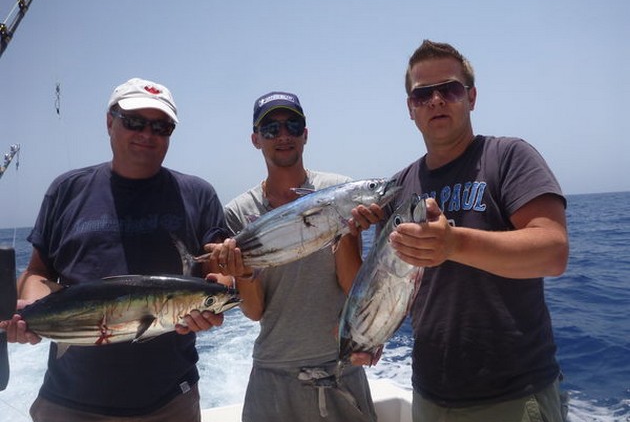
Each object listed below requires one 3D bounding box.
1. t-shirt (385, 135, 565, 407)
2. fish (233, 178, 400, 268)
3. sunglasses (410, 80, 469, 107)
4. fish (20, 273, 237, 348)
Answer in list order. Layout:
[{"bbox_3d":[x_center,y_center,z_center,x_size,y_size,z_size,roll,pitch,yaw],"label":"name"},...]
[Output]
[{"bbox_3d":[0.435,0.160,1.390,0.475,0.710,0.285,-4,0,30],"label":"t-shirt"},{"bbox_3d":[-0.042,0.039,1.290,0.550,0.160,0.115,-18,-11,-6],"label":"fish"},{"bbox_3d":[0.329,-0.300,1.324,0.145,0.053,0.145,-2,7,22],"label":"sunglasses"},{"bbox_3d":[-0.450,0.231,1.160,0.560,0.155,0.115,-5,7,-3],"label":"fish"}]

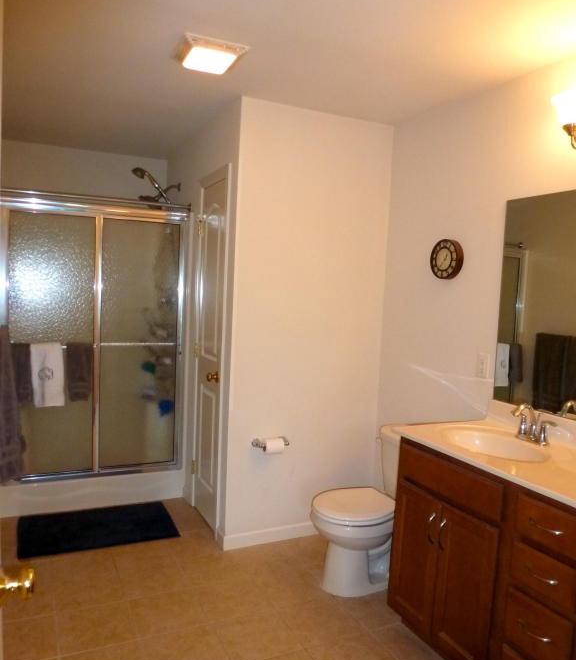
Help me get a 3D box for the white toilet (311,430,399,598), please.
[{"bbox_3d":[0.445,0.908,2.714,0.710,0.720,0.420,1,4,-26],"label":"white toilet"}]

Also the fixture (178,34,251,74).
[{"bbox_3d":[-0.341,-1.158,2.263,0.265,0.050,0.270,1,4,-26],"label":"fixture"}]

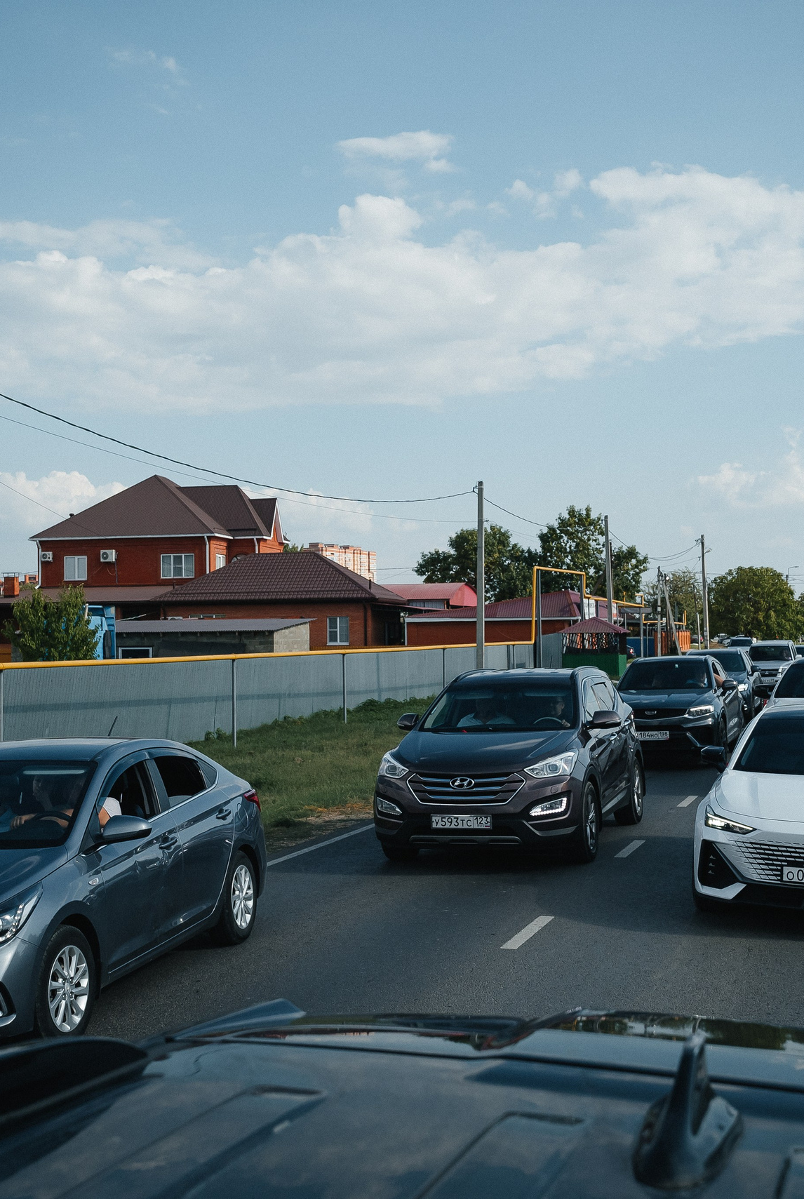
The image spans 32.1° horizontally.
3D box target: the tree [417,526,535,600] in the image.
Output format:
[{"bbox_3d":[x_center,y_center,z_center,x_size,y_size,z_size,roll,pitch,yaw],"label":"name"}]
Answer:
[{"bbox_3d":[4.538,-0.314,86.926,7.600,8.549,7.600,-1,-1,20],"label":"tree"}]

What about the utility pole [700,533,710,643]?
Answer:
[{"bbox_3d":[17.397,0.120,80.028,0.240,7.700,0.220,0,-1,19],"label":"utility pole"}]

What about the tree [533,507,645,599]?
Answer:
[{"bbox_3d":[11.795,-0.959,86.916,7.200,9.707,7.200,-1,-1,20],"label":"tree"}]

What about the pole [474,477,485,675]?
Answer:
[{"bbox_3d":[2.371,-0.220,42.758,0.260,6.701,0.260,-1,-1,19],"label":"pole"}]

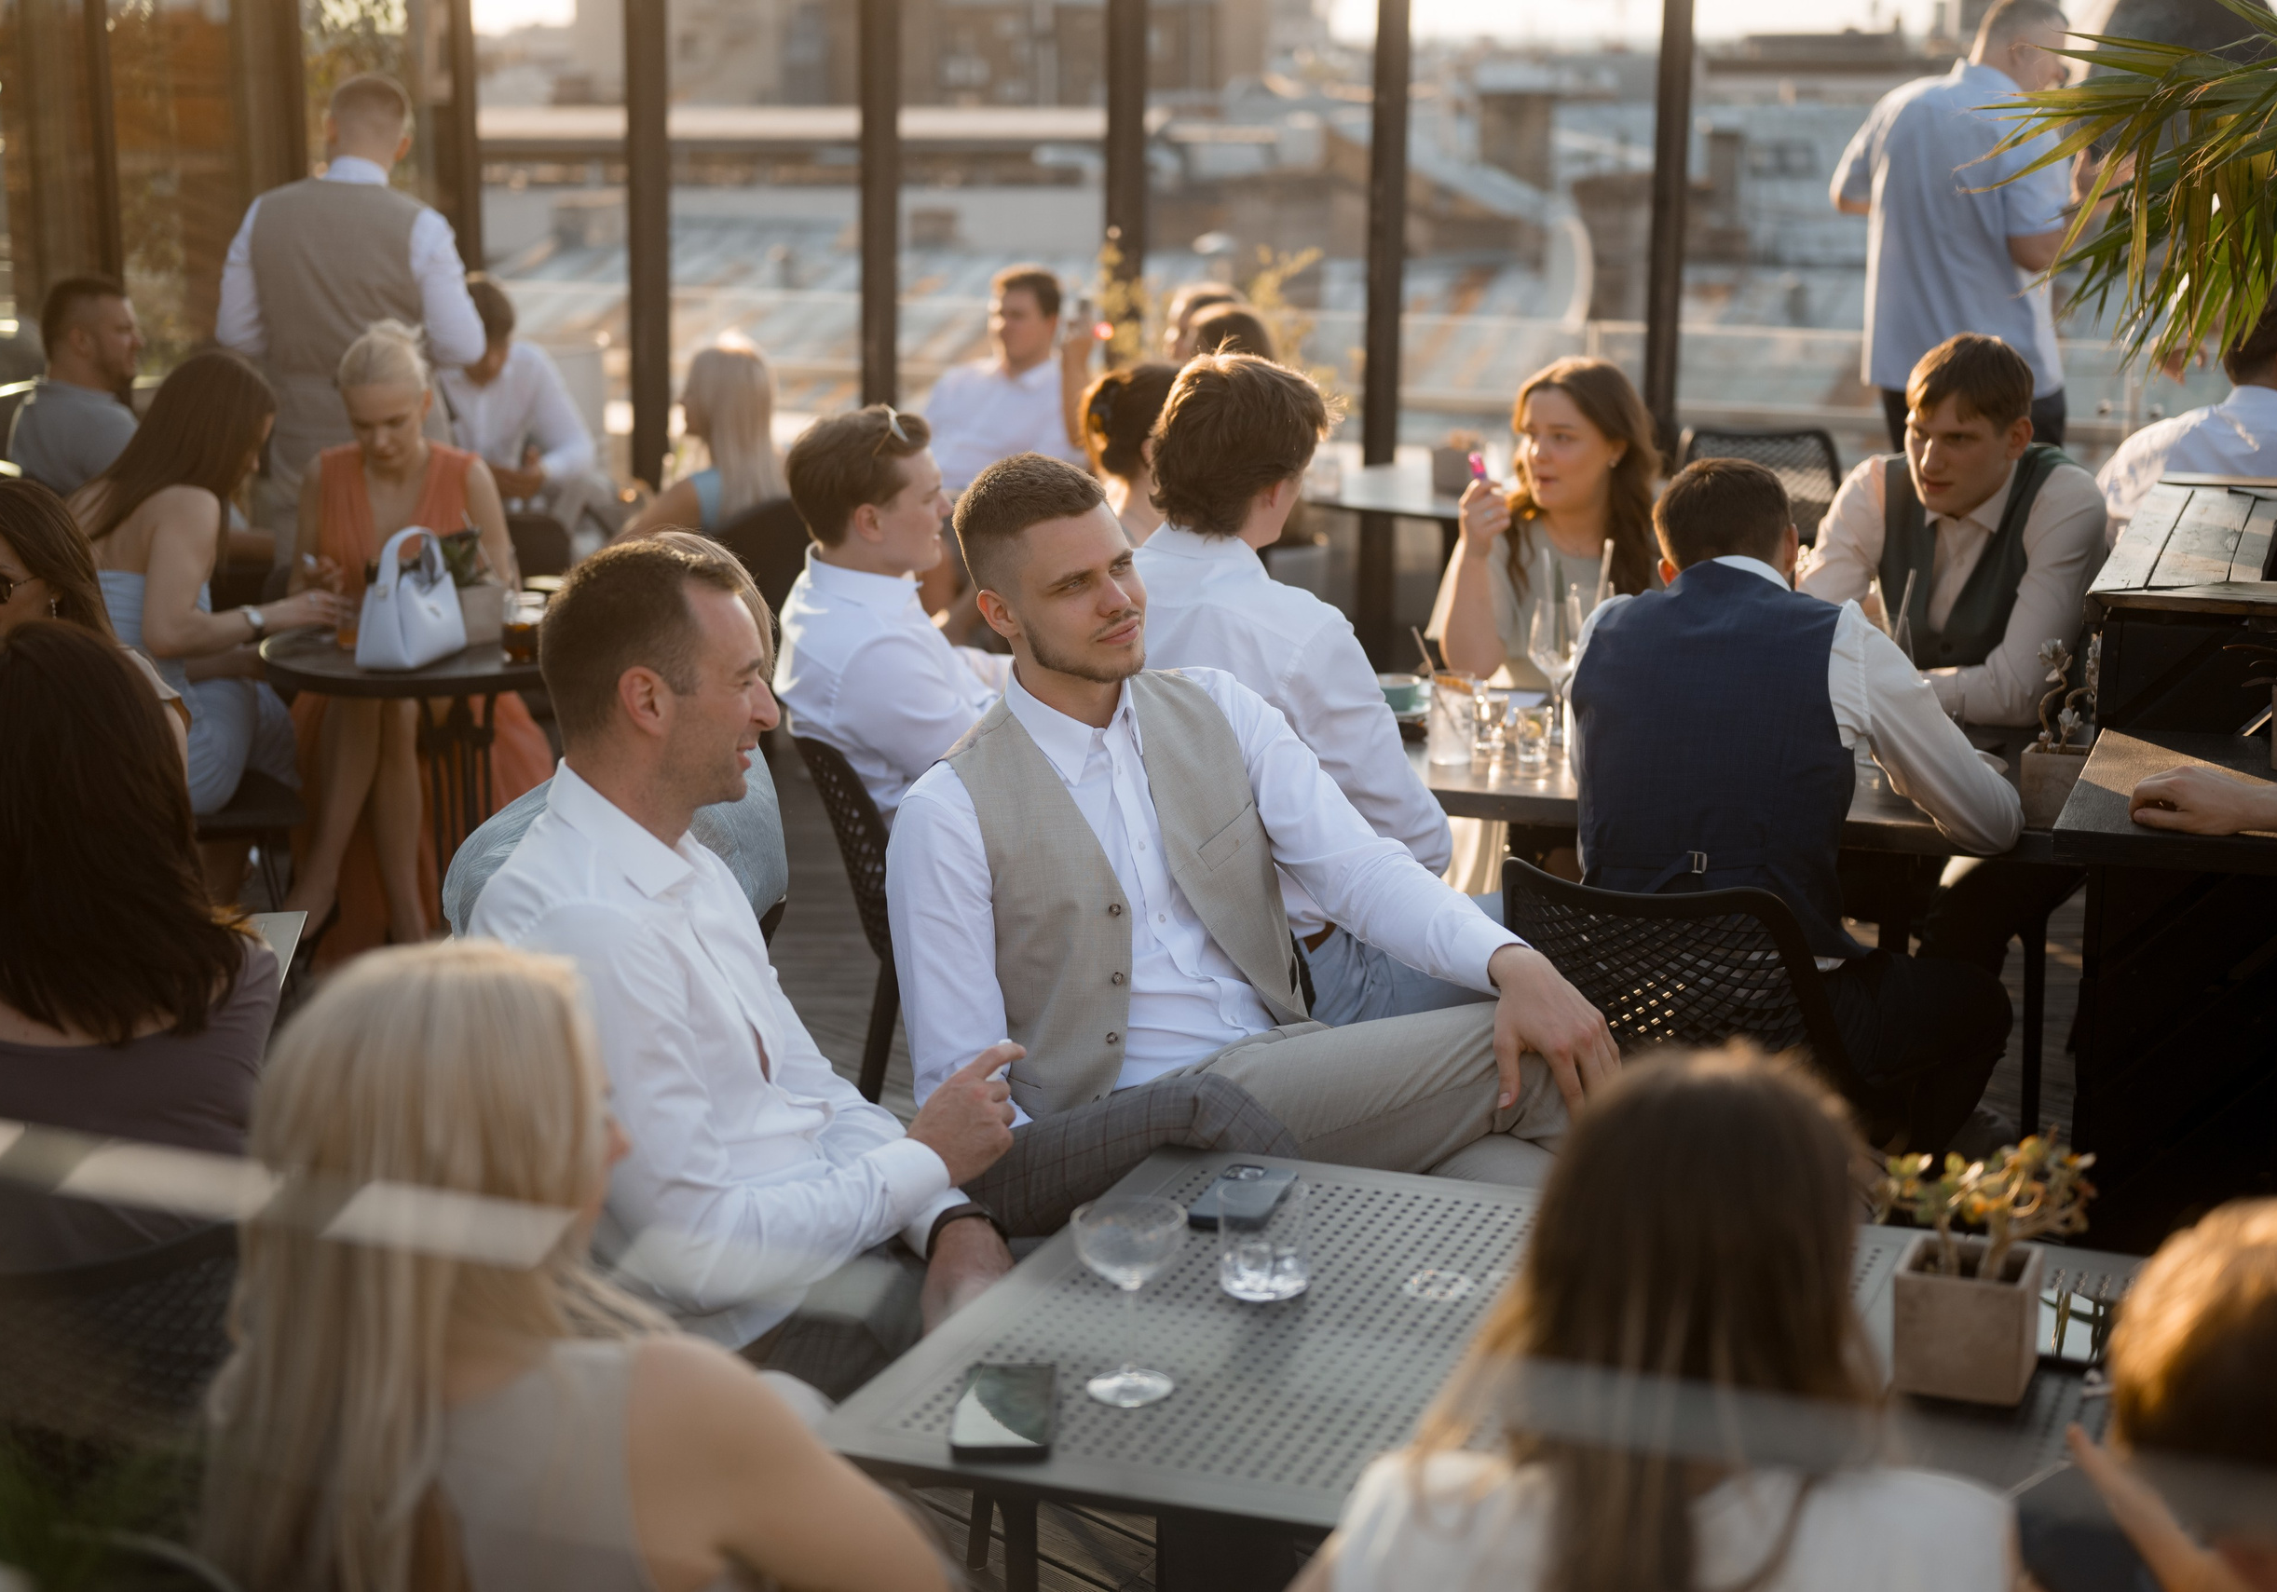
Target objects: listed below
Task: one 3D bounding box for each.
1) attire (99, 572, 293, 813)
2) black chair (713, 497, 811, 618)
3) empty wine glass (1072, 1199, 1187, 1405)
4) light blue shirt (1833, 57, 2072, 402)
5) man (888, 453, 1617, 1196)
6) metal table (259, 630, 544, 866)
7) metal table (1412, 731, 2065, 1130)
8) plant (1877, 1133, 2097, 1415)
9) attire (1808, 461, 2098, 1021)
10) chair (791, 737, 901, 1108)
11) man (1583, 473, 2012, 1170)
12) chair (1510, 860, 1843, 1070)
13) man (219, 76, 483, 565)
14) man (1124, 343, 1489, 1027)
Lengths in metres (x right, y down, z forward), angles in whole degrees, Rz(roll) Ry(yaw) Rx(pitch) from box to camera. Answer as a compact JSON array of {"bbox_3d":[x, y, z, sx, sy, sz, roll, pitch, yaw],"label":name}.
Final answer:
[{"bbox_3d":[-1.595,-0.151,5.600,0.460,0.520,0.370,-10,16,-37],"label":"attire"},{"bbox_3d":[-0.715,-0.114,6.600,0.560,0.820,0.580,-10,16,-36],"label":"black chair"},{"bbox_3d":[-0.007,0.385,2.520,0.088,0.141,0.088,-1,12,0],"label":"empty wine glass"},{"bbox_3d":[1.850,-1.293,7.581,0.340,0.760,0.510,-12,16,-41],"label":"light blue shirt"},{"bbox_3d":[0.115,0.330,3.500,0.720,1.300,0.740,-6,14,-23],"label":"man"},{"bbox_3d":[-1.235,0.081,6.075,0.690,0.740,0.690,4,13,22],"label":"metal table"},{"bbox_3d":[0.800,0.301,5.010,1.340,0.745,0.770,4,13,24],"label":"metal table"},{"bbox_3d":[0.632,0.344,2.468,0.160,0.195,0.125,4,13,24],"label":"plant"},{"bbox_3d":[1.261,-0.029,5.150,0.580,1.000,0.660,5,14,22],"label":"attire"},{"bbox_3d":[-0.138,0.372,4.450,0.570,0.820,0.500,-4,13,-17],"label":"chair"},{"bbox_3d":[0.889,0.155,4.419,0.580,1.230,0.880,7,14,31],"label":"man"},{"bbox_3d":[0.755,0.435,4.200,0.460,0.820,0.540,5,13,27],"label":"chair"},{"bbox_3d":[-1.760,-0.739,7.600,0.570,1.810,0.400,-5,12,-17],"label":"man"},{"bbox_3d":[0.233,0.135,4.246,0.540,1.360,0.800,10,16,41],"label":"man"}]

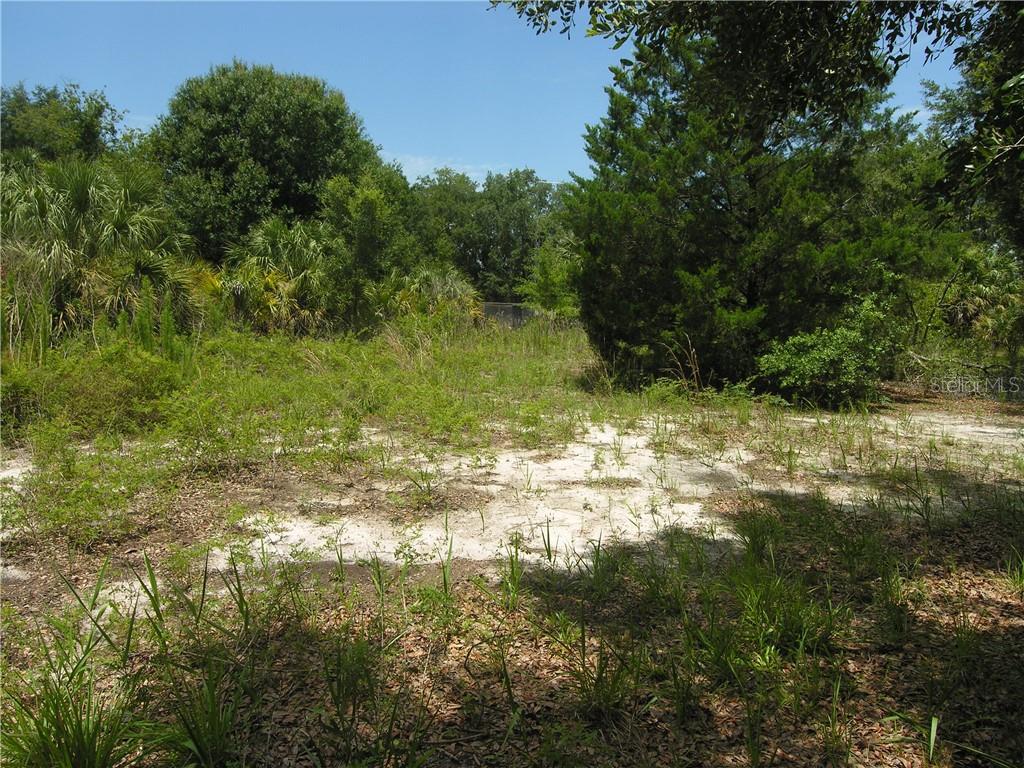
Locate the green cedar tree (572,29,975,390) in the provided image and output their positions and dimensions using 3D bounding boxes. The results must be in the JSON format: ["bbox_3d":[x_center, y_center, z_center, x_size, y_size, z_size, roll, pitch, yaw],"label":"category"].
[{"bbox_3d":[4.718,-3.151,13.214,7.410,6.230,5.800,0,7,0],"label":"green cedar tree"}]

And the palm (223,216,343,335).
[{"bbox_3d":[-6.819,-3.099,21.281,3.600,3.760,3.400,0,7,0],"label":"palm"}]

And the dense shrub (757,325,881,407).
[{"bbox_3d":[4.681,-0.315,10.842,1.890,1.180,1.600,0,7,0],"label":"dense shrub"}]

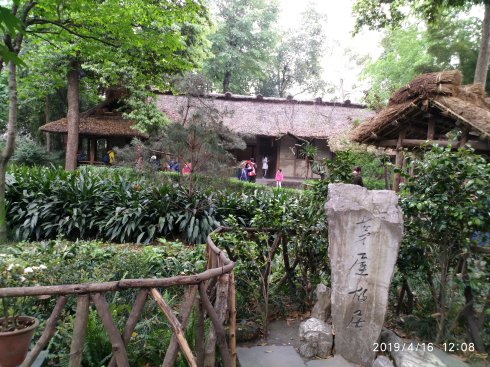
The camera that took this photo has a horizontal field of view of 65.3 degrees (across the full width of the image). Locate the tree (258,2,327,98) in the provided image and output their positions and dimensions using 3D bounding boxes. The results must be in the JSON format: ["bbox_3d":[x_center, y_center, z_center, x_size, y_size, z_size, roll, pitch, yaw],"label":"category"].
[{"bbox_3d":[4.747,-8.946,39.000,6.800,16.500,6.800,2,3,0],"label":"tree"}]

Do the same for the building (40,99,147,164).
[{"bbox_3d":[-10.039,-3.069,26.000,6.600,5.300,6.200,2,3,-6],"label":"building"}]

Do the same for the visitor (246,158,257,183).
[{"bbox_3d":[0.349,-0.549,20.500,0.550,1.660,0.500,0,4,-30],"label":"visitor"}]

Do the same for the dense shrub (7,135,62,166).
[{"bbox_3d":[-10.420,-1.208,19.000,2.700,2.300,2.300,2,3,0],"label":"dense shrub"}]

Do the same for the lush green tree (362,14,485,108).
[{"bbox_3d":[15.161,-6.866,33.000,9.500,13.800,8.500,2,3,0],"label":"lush green tree"}]

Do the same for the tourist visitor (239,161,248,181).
[{"bbox_3d":[-0.081,-0.540,20.600,0.550,1.600,0.500,0,4,-30],"label":"tourist visitor"}]

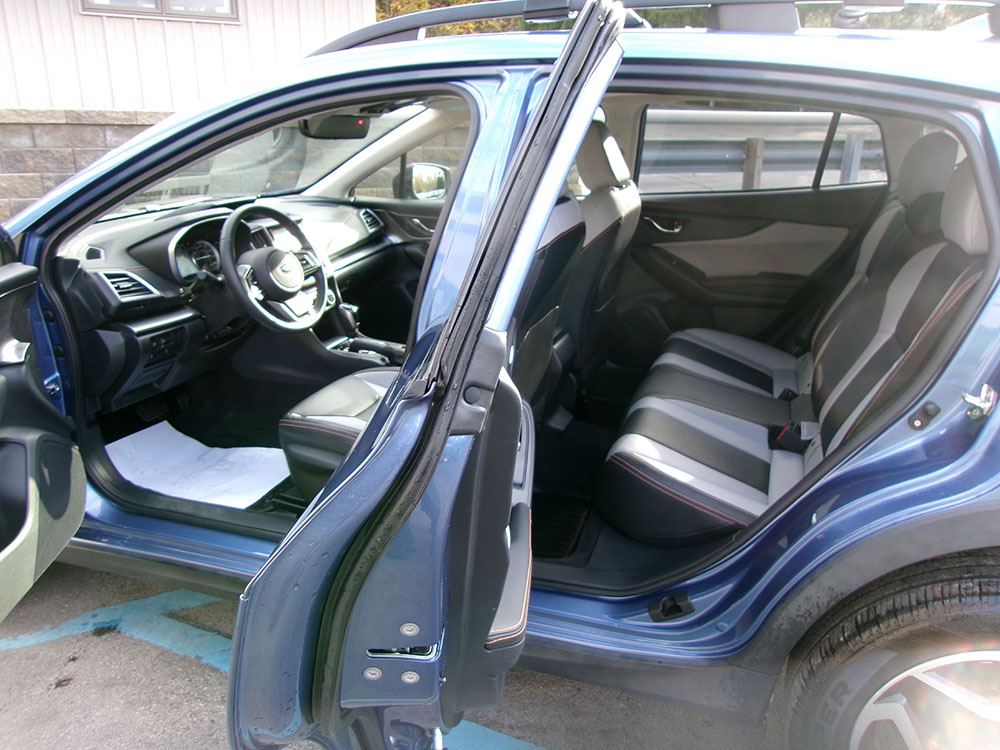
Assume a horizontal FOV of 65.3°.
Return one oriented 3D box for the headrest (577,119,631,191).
[{"bbox_3d":[0.345,-0.681,2.430,0.110,0.200,0.260,-9,14,24],"label":"headrest"}]

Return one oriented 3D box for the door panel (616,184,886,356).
[{"bbox_3d":[0.837,-0.334,2.752,0.900,0.660,0.130,7,20,20],"label":"door panel"}]

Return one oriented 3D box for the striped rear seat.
[{"bbox_3d":[0.799,-0.148,2.022,0.860,0.890,1.260,7,20,20],"label":"striped rear seat"}]

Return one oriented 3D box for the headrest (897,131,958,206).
[{"bbox_3d":[1.185,-0.562,2.141,0.130,0.210,0.270,7,20,20],"label":"headrest"}]

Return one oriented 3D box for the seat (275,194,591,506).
[{"bbox_3d":[-0.165,-0.111,2.007,0.800,0.920,0.520,7,20,20],"label":"seat"}]

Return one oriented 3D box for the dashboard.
[{"bbox_3d":[-0.863,-0.329,2.635,0.550,0.520,1.420,7,20,20],"label":"dashboard"}]

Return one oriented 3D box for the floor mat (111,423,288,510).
[{"bbox_3d":[-0.912,0.266,2.395,0.640,0.050,0.420,7,20,20],"label":"floor mat"}]

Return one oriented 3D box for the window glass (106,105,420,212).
[{"bbox_3d":[-0.801,-0.681,2.488,0.840,0.100,1.340,-23,8,27],"label":"window glass"}]

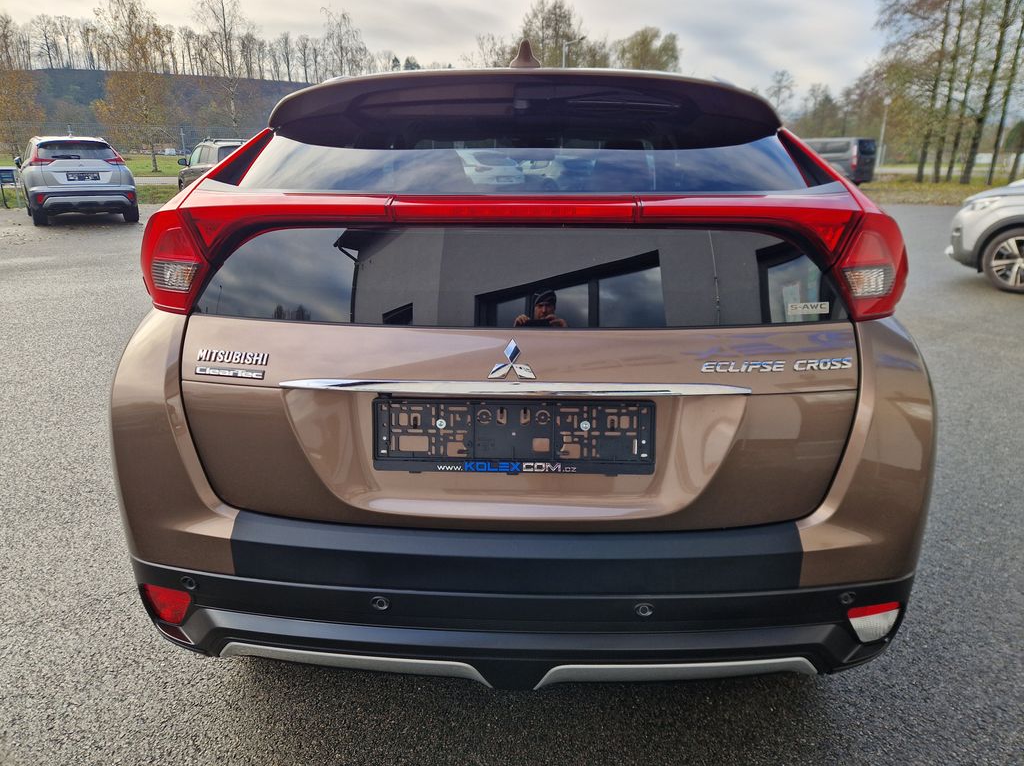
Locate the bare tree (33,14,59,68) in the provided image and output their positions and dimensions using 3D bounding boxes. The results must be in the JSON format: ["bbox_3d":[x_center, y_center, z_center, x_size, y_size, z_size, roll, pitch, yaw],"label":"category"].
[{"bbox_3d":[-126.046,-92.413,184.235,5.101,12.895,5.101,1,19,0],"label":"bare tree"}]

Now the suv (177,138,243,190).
[{"bbox_3d":[-8.366,-6.177,19.861,1.800,1.700,4.250,-13,23,-35],"label":"suv"}]

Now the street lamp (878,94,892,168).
[{"bbox_3d":[22.761,-15.388,41.800,0.500,4.095,0.500,1,19,0],"label":"street lamp"}]

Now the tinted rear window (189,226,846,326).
[{"bbox_3d":[0.008,-0.203,1.272,1.270,0.190,0.100,1,6,2],"label":"tinted rear window"}]

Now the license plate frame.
[{"bbox_3d":[0.005,0.101,1.285,0.530,0.137,0.020,1,6,2],"label":"license plate frame"}]

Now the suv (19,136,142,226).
[{"bbox_3d":[-9.233,-4.325,14.335,1.805,1.685,4.540,-12,23,-34],"label":"suv"}]

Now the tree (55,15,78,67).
[{"bbox_3d":[-122.057,-93.504,186.414,5.221,13.036,5.221,1,19,0],"label":"tree"}]

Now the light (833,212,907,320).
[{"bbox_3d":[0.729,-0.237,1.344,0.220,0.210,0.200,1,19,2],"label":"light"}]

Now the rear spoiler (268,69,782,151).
[{"bbox_3d":[0.025,-0.637,1.548,1.180,0.160,0.320,1,19,2],"label":"rear spoiler"}]

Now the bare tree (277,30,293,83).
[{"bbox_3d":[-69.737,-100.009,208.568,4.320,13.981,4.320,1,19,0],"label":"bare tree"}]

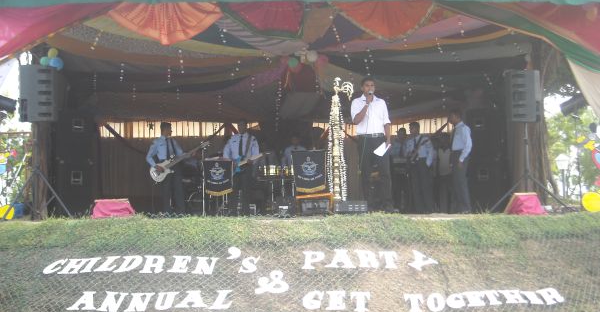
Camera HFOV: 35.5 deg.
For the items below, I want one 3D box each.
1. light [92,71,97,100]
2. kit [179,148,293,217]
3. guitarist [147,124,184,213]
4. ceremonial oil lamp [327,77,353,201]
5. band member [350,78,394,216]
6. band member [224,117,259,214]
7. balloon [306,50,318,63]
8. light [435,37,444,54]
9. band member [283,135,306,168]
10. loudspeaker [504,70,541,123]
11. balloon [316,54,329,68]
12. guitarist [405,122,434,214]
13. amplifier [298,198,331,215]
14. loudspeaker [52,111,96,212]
[{"bbox_3d":[-3.293,-1.130,15.000,0.060,0.450,0.060,0,-4,0],"label":"light"},{"bbox_3d":[-1.110,0.478,16.900,2.100,1.200,1.300,0,-4,0],"label":"kit"},{"bbox_3d":[-2.314,0.215,16.100,0.620,1.670,0.450,1,-4,-15],"label":"guitarist"},{"bbox_3d":[0.502,-0.159,11.900,0.340,1.680,0.340,0,-4,0],"label":"ceremonial oil lamp"},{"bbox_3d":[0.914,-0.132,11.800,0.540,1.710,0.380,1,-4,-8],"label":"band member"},{"bbox_3d":[-1.011,0.204,15.900,0.600,1.680,0.450,0,-4,-5],"label":"band member"},{"bbox_3d":[0.203,-1.616,15.200,0.190,0.220,0.190,0,-4,0],"label":"balloon"},{"bbox_3d":[1.938,-1.535,13.000,0.130,0.220,0.100,0,-4,0],"label":"light"},{"bbox_3d":[-0.103,0.254,17.600,0.500,1.350,0.650,0,-4,0],"label":"band member"},{"bbox_3d":[2.853,-0.763,12.000,0.400,0.680,0.420,-2,-4,32],"label":"loudspeaker"},{"bbox_3d":[0.346,-1.469,14.400,0.190,0.215,0.190,0,-4,0],"label":"balloon"},{"bbox_3d":[2.196,0.230,17.200,0.520,1.700,0.380,-2,-4,30],"label":"guitarist"},{"bbox_3d":[0.210,0.699,12.700,0.400,0.220,0.280,0,-4,0],"label":"amplifier"},{"bbox_3d":[-3.654,0.130,15.200,0.670,1.700,0.560,1,-4,-8],"label":"loudspeaker"}]

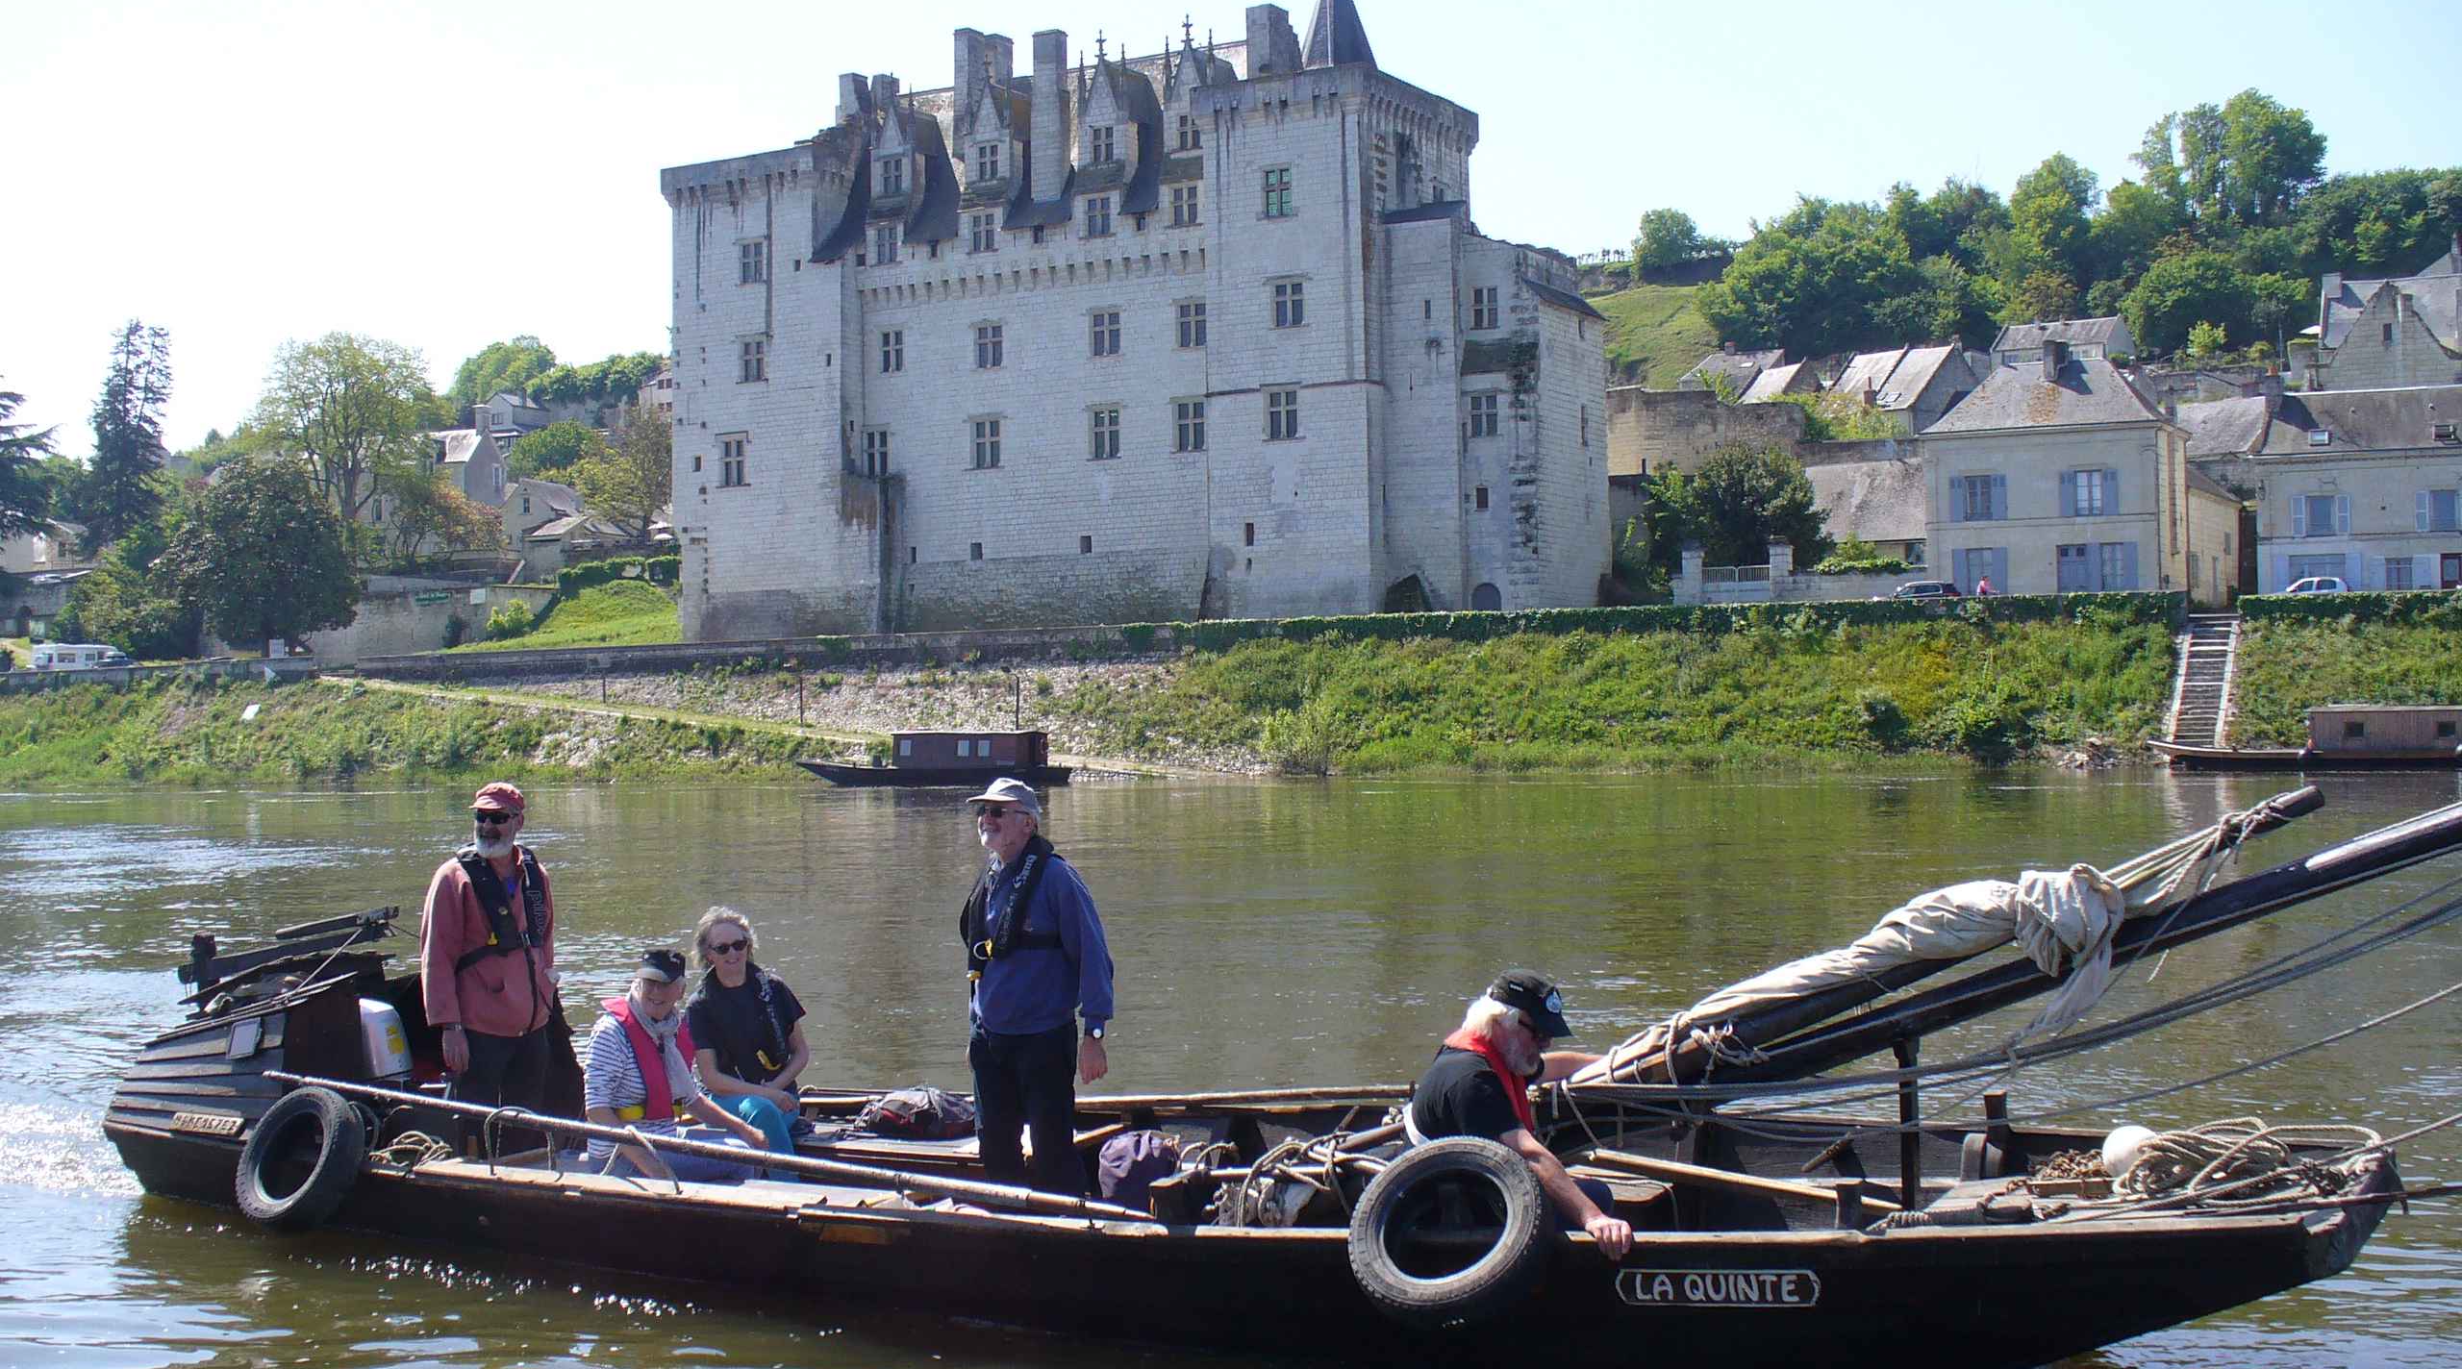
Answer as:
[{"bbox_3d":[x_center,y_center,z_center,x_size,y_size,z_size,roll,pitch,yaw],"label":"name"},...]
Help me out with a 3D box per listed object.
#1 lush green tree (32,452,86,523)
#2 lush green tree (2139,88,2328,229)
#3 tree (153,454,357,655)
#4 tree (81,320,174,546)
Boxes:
[{"bbox_3d":[-99.030,-15.920,222.290,6.300,7.630,5.980,-1,-1,-24],"label":"lush green tree"},{"bbox_3d":[89.400,-46.289,235.000,15.410,13.740,13.100,-1,-1,21],"label":"lush green tree"},{"bbox_3d":[-63.178,-8.124,171.000,12.190,13.120,11.580,-1,-1,-20],"label":"tree"},{"bbox_3d":[-85.090,-18.472,203.000,6.570,19.290,6.240,-1,-1,-23],"label":"tree"}]

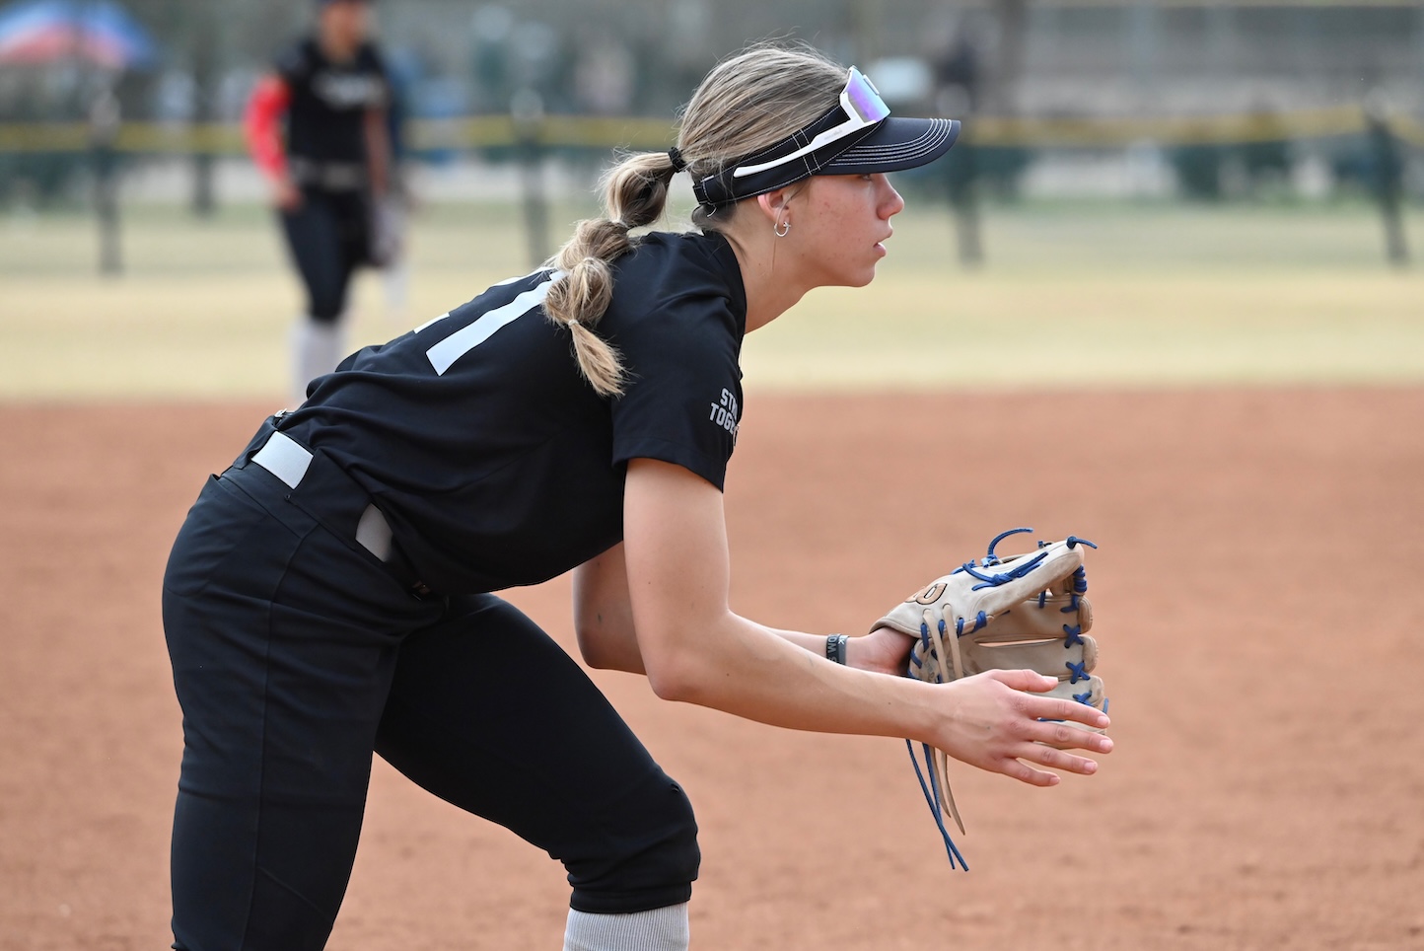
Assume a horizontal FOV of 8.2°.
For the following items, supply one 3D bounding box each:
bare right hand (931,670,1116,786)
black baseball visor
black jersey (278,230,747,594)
[{"bbox_3d":[0.297,0.243,9.550,0.182,0.102,0.065,12,0,-3],"label":"bare right hand"},{"bbox_3d":[0.105,-0.331,9.650,0.272,0.112,0.185,-17,2,-2],"label":"black baseball visor"},{"bbox_3d":[-0.175,-0.059,9.650,0.455,0.285,0.430,-31,9,0],"label":"black jersey"}]

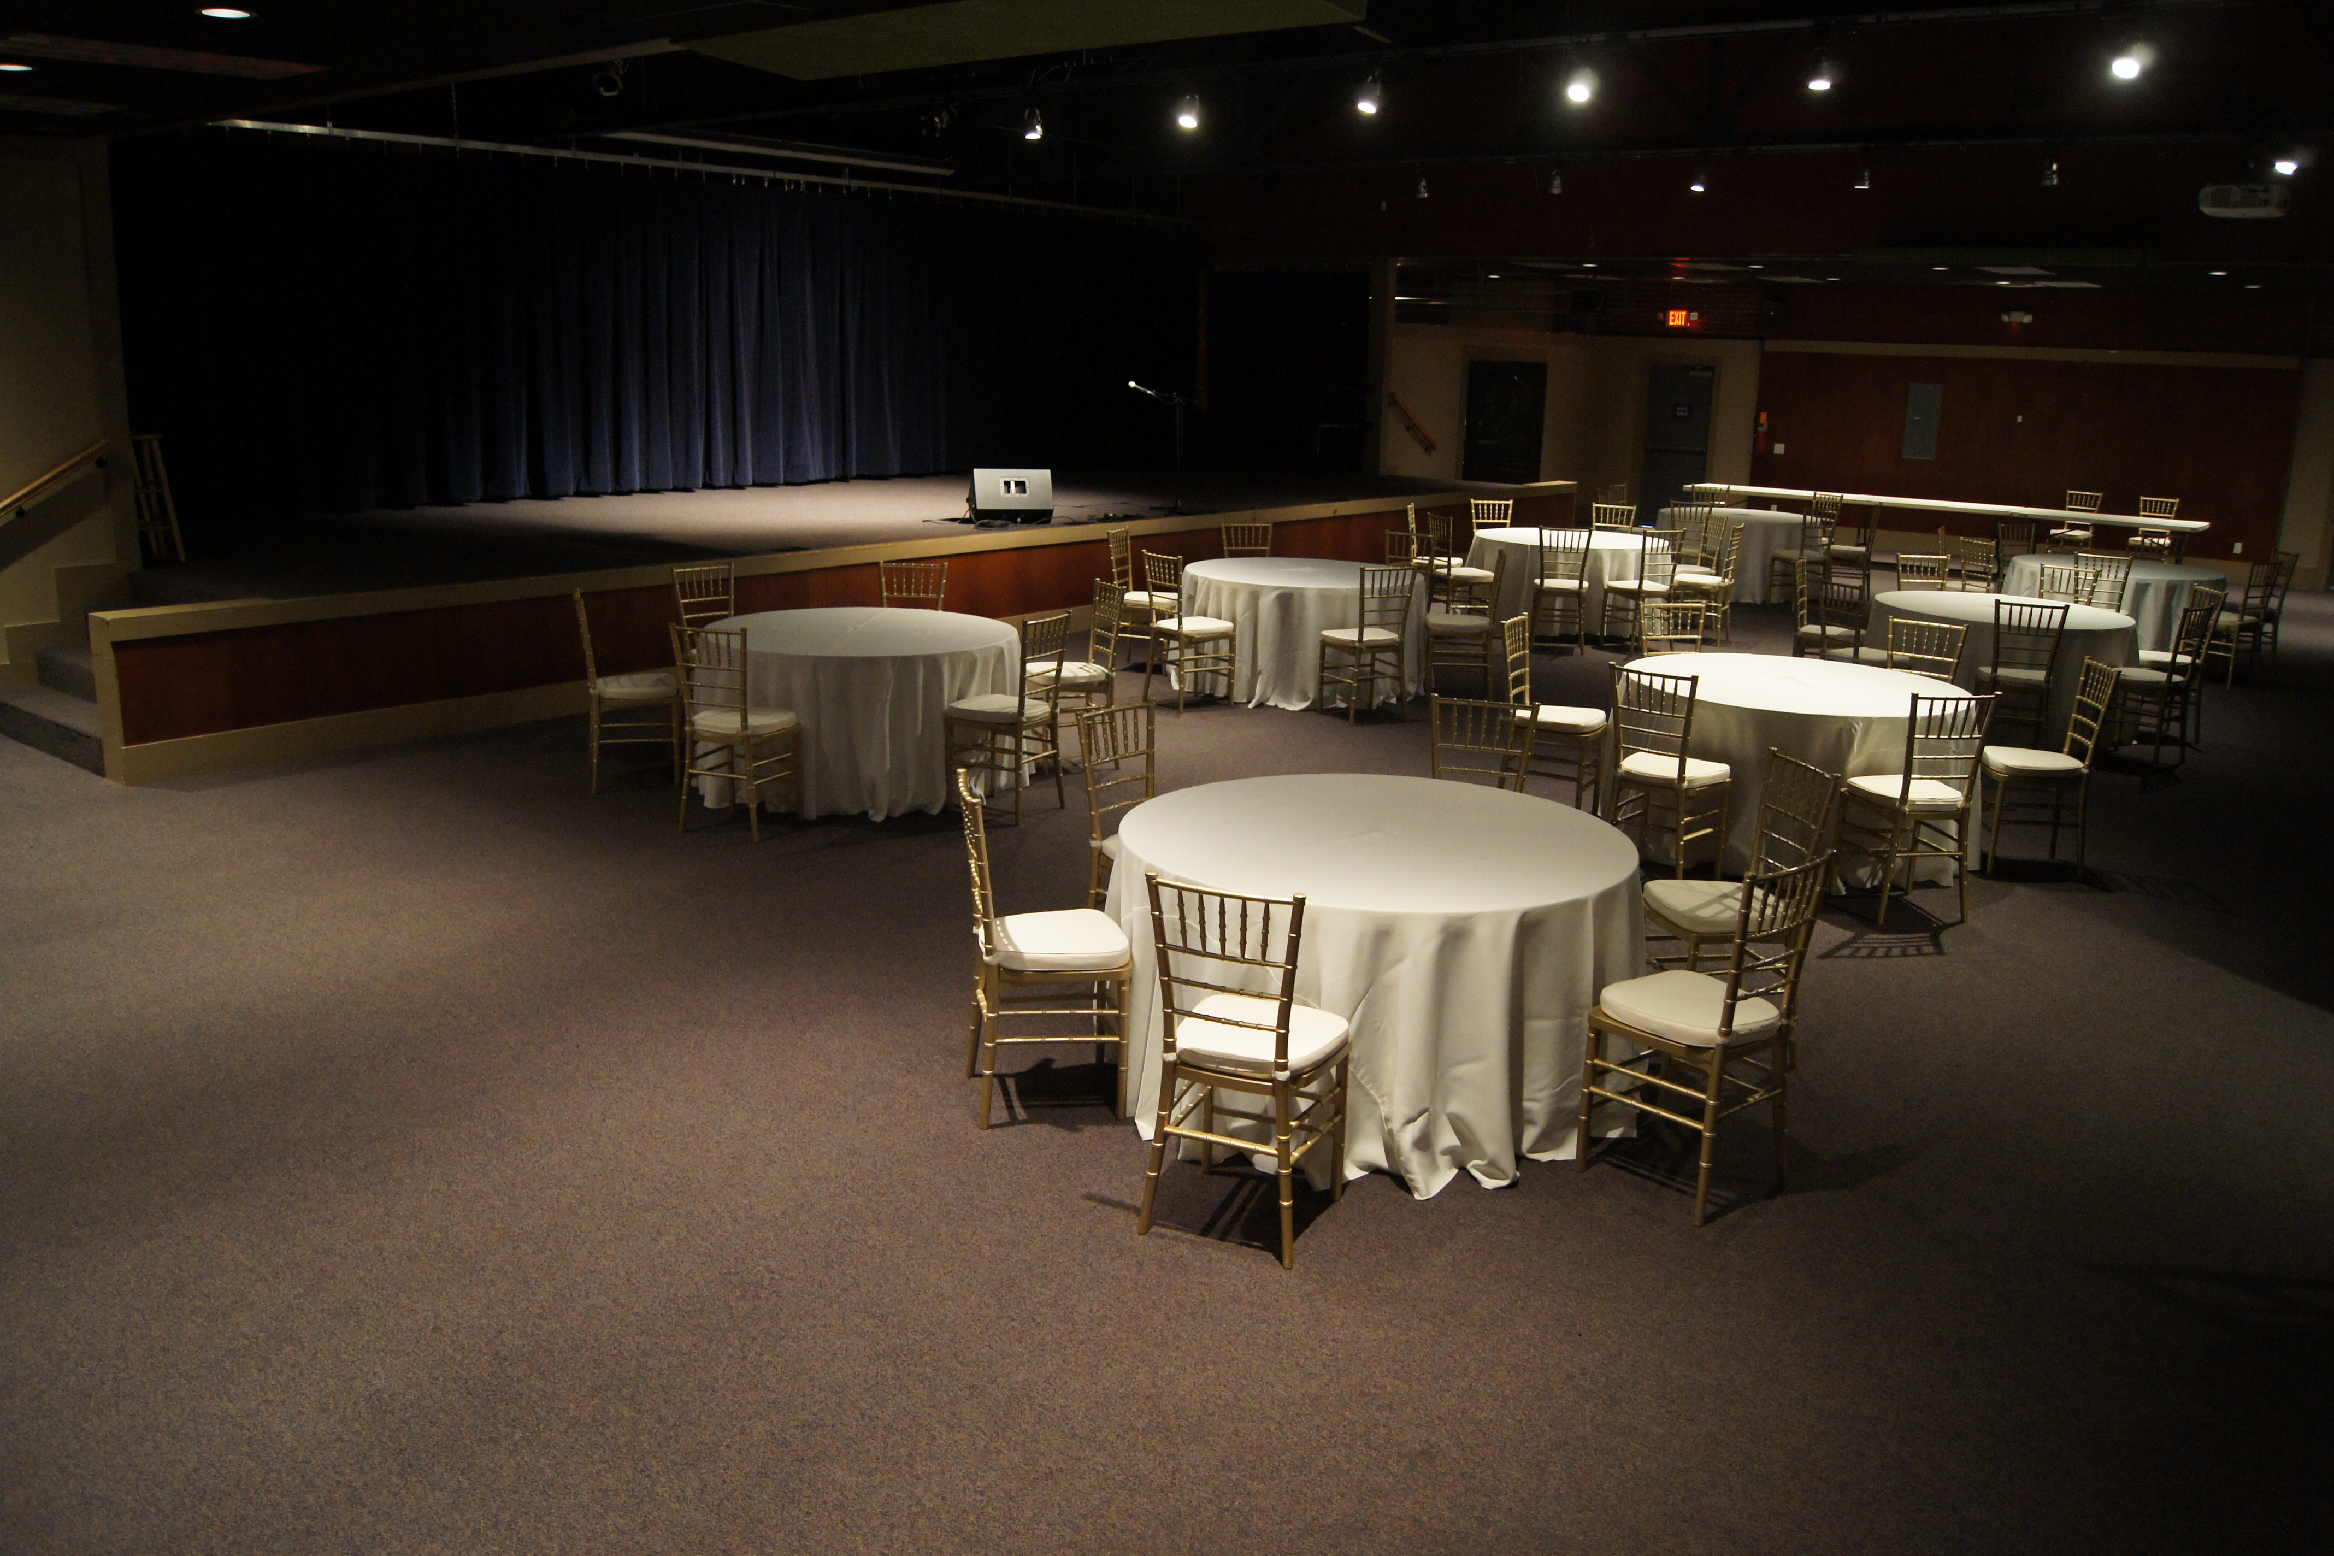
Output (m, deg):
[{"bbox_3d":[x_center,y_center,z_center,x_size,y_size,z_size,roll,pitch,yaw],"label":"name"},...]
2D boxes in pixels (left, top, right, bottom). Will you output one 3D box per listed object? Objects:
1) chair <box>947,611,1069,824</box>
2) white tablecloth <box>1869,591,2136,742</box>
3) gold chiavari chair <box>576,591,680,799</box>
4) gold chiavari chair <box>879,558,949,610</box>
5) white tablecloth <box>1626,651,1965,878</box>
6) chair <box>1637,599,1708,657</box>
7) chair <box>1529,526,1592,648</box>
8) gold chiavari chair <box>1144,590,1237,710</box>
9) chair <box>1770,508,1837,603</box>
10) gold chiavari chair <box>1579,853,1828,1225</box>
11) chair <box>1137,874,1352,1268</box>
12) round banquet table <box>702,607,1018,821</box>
[{"bbox_3d":[-0.732,-0.304,8.107,0.450,0.935,0.405,9,16,28],"label":"chair"},{"bbox_3d":[4.994,-0.652,10.659,1.610,0.765,1.610,8,15,24],"label":"white tablecloth"},{"bbox_3d":[-2.581,-0.435,8.412,0.450,0.935,0.405,-2,14,-16],"label":"gold chiavari chair"},{"bbox_3d":[-1.429,-0.693,9.610,0.405,0.935,0.450,2,14,3],"label":"gold chiavari chair"},{"bbox_3d":[2.825,-0.059,7.956,1.610,0.765,1.610,7,15,19],"label":"white tablecloth"},{"bbox_3d":[2.638,-0.397,8.900,0.405,0.935,0.450,-1,14,-12],"label":"chair"},{"bbox_3d":[2.997,-1.446,13.328,0.410,0.930,0.435,4,14,9],"label":"chair"},{"bbox_3d":[0.135,-0.916,10.794,0.435,0.930,0.410,-8,17,-34],"label":"gold chiavari chair"},{"bbox_3d":[5.724,-1.983,15.754,0.405,0.935,0.450,-3,15,-19],"label":"chair"},{"bbox_3d":[1.396,0.621,4.595,0.405,0.935,0.450,-10,18,-40],"label":"gold chiavari chair"},{"bbox_3d":[0.206,0.663,4.315,0.410,0.930,0.435,8,15,23],"label":"chair"},{"bbox_3d":[-1.493,-0.355,8.635,1.610,0.765,1.610,-1,14,-10],"label":"round banquet table"}]

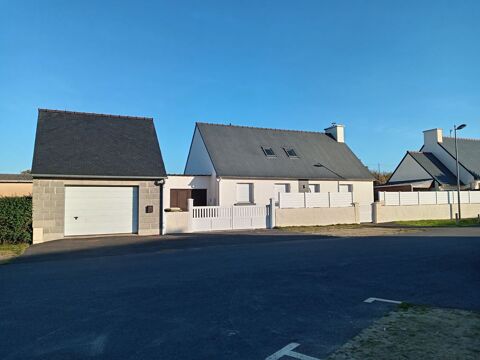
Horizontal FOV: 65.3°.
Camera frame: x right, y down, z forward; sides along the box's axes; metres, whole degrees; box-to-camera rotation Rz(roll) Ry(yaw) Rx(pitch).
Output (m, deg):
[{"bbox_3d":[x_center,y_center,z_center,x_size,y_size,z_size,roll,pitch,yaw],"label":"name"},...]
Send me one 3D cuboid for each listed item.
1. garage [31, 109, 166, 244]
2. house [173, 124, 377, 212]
[{"bbox_3d":[-6.960,-0.274,18.470,5.340,6.060,5.930,1,-5,-25],"label":"garage"},{"bbox_3d":[1.985,-0.770,29.347,14.560,7.500,8.130,1,-5,-25],"label":"house"}]

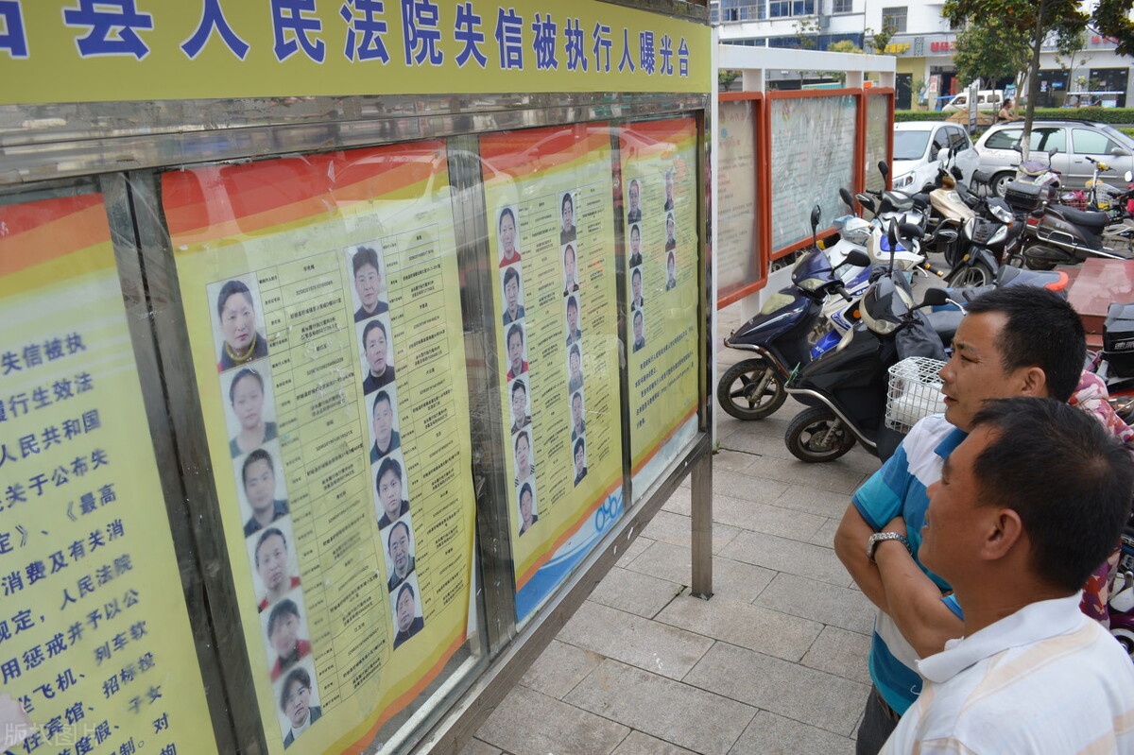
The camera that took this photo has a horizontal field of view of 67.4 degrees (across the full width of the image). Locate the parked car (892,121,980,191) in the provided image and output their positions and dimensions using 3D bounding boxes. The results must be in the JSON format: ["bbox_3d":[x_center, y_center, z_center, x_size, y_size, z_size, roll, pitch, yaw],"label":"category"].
[{"bbox_3d":[6.146,-3.819,15.585,1.700,1.500,4.000,11,22,40],"label":"parked car"}]

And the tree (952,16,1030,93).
[{"bbox_3d":[20.888,-14.931,41.977,3.600,5.700,3.600,8,20,33],"label":"tree"}]

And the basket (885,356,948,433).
[{"bbox_3d":[1.613,0.093,3.651,0.290,0.270,0.340,-17,21,-38],"label":"basket"}]

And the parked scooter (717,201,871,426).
[{"bbox_3d":[1.760,-0.256,5.076,1.800,1.250,0.700,5,19,27],"label":"parked scooter"}]

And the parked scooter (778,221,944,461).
[{"bbox_3d":[1.975,-0.040,4.314,1.820,1.250,0.700,5,19,27],"label":"parked scooter"}]

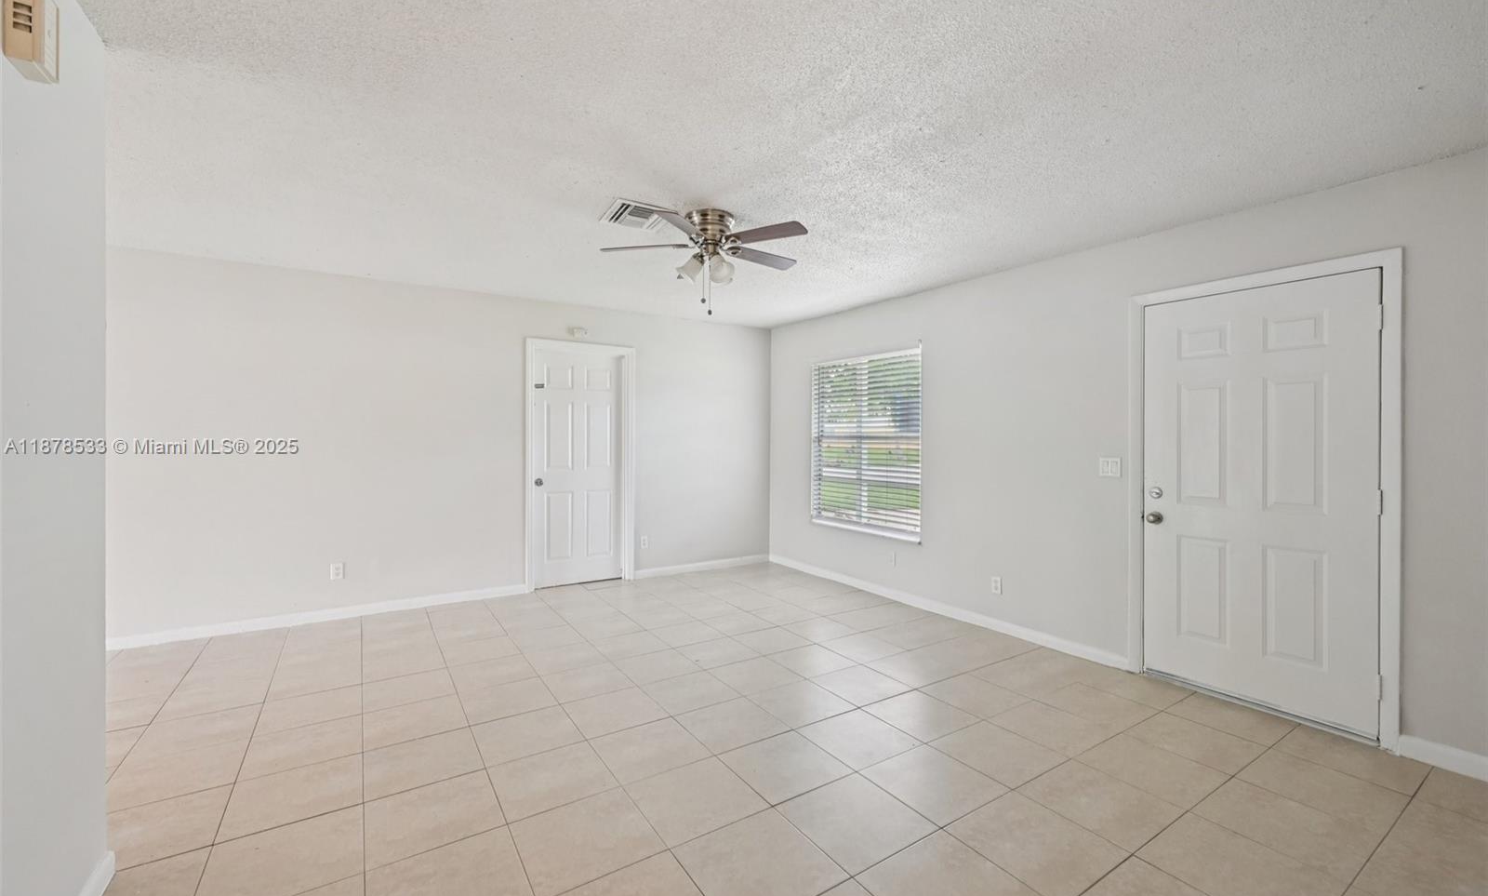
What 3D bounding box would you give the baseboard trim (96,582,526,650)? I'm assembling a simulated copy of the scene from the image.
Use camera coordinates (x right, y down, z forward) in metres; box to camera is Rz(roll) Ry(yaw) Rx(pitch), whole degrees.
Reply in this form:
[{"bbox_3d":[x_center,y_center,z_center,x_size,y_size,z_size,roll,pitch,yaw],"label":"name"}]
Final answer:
[{"bbox_3d":[-2.830,1.185,4.159,2.443,0.075,0.018,0,1,-33],"label":"baseboard trim"}]

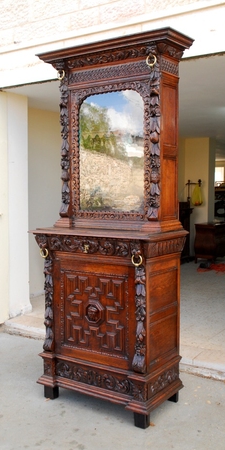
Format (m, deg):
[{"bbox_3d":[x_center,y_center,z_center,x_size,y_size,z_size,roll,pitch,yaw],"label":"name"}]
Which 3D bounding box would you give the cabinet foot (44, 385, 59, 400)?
[{"bbox_3d":[-0.421,1.143,3.203,0.078,0.092,0.059,2,4,34],"label":"cabinet foot"}]

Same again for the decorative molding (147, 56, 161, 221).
[{"bbox_3d":[0.256,-0.561,2.920,0.071,1.069,0.071,2,4,33],"label":"decorative molding"}]

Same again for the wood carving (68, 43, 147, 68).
[{"bbox_3d":[-0.056,-1.081,2.978,0.627,0.069,0.049,2,4,34],"label":"wood carving"}]

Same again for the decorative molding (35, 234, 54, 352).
[{"bbox_3d":[-0.451,0.462,3.131,0.104,0.776,0.082,2,4,34],"label":"decorative molding"}]

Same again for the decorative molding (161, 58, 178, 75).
[{"bbox_3d":[0.379,-1.024,3.010,0.019,0.090,0.260,2,4,33],"label":"decorative molding"}]

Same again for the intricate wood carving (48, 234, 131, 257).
[{"bbox_3d":[-0.151,0.134,2.908,0.630,0.107,0.054,2,4,34],"label":"intricate wood carving"}]

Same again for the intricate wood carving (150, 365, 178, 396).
[{"bbox_3d":[0.344,1.017,3.020,0.022,0.104,0.416,2,4,33],"label":"intricate wood carving"}]

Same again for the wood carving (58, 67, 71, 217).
[{"bbox_3d":[-0.343,-0.564,3.213,0.075,1.020,0.054,2,4,34],"label":"wood carving"}]

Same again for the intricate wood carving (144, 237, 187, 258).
[{"bbox_3d":[0.343,0.144,2.941,0.052,0.104,0.521,2,4,33],"label":"intricate wood carving"}]

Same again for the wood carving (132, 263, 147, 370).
[{"bbox_3d":[0.162,0.562,2.818,0.076,0.658,0.057,2,4,33],"label":"wood carving"}]

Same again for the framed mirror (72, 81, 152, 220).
[{"bbox_3d":[-0.016,-0.490,3.185,0.648,0.912,0.038,2,4,33],"label":"framed mirror"}]

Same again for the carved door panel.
[{"bbox_3d":[-0.124,0.554,2.968,0.629,0.664,0.041,2,4,34],"label":"carved door panel"}]

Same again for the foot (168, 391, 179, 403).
[{"bbox_3d":[0.404,1.145,3.116,0.063,0.087,0.051,2,4,34],"label":"foot"}]

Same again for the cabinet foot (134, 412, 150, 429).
[{"bbox_3d":[0.189,1.194,2.885,0.070,0.116,0.069,2,4,33],"label":"cabinet foot"}]

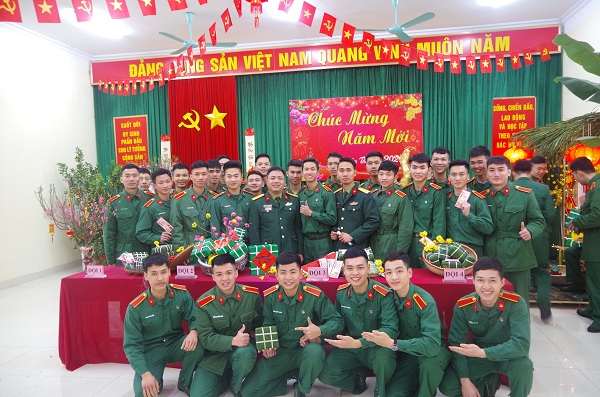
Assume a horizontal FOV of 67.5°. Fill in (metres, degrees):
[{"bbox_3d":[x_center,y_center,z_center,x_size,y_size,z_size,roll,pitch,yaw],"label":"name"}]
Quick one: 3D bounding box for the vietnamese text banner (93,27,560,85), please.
[{"bbox_3d":[0.105,-2.582,8.246,8.695,0.472,0.060,-1,2,10],"label":"vietnamese text banner"}]

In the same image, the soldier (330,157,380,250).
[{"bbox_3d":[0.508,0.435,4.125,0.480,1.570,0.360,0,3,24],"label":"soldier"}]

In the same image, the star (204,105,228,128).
[{"bbox_3d":[-1.573,-1.513,8.371,0.430,0.449,0.050,-1,3,9],"label":"star"}]

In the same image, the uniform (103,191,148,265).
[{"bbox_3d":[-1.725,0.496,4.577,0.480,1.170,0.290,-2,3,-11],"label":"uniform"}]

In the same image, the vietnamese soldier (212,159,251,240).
[{"bbox_3d":[-0.611,0.508,4.184,0.500,1.720,0.310,-2,2,-7],"label":"vietnamese soldier"}]

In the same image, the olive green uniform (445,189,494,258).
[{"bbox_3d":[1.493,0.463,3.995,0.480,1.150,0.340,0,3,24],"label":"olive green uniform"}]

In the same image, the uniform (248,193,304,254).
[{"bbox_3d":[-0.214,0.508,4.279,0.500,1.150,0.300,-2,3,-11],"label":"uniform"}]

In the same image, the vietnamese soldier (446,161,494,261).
[{"bbox_3d":[1.448,0.505,3.834,0.490,1.690,0.360,0,3,27],"label":"vietnamese soldier"}]

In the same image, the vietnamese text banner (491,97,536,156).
[{"bbox_3d":[3.689,-1.237,7.699,0.702,0.987,0.040,-1,2,10],"label":"vietnamese text banner"}]

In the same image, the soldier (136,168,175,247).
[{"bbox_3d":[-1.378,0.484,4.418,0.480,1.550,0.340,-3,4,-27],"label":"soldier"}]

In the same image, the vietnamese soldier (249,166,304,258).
[{"bbox_3d":[-0.219,0.543,4.184,0.540,1.680,0.320,-2,2,-5],"label":"vietnamese soldier"}]

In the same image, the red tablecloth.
[{"bbox_3d":[-0.194,1.004,3.721,3.540,0.760,0.590,-1,3,9],"label":"red tablecloth"}]

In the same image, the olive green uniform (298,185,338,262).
[{"bbox_3d":[0.178,0.575,4.328,0.480,1.420,0.310,-1,3,25],"label":"olive green uniform"}]

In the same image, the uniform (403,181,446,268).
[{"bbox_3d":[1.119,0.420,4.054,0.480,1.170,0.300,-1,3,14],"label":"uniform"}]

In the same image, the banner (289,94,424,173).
[{"bbox_3d":[0.980,-1.068,7.978,2.336,1.470,0.040,-1,3,9],"label":"banner"}]

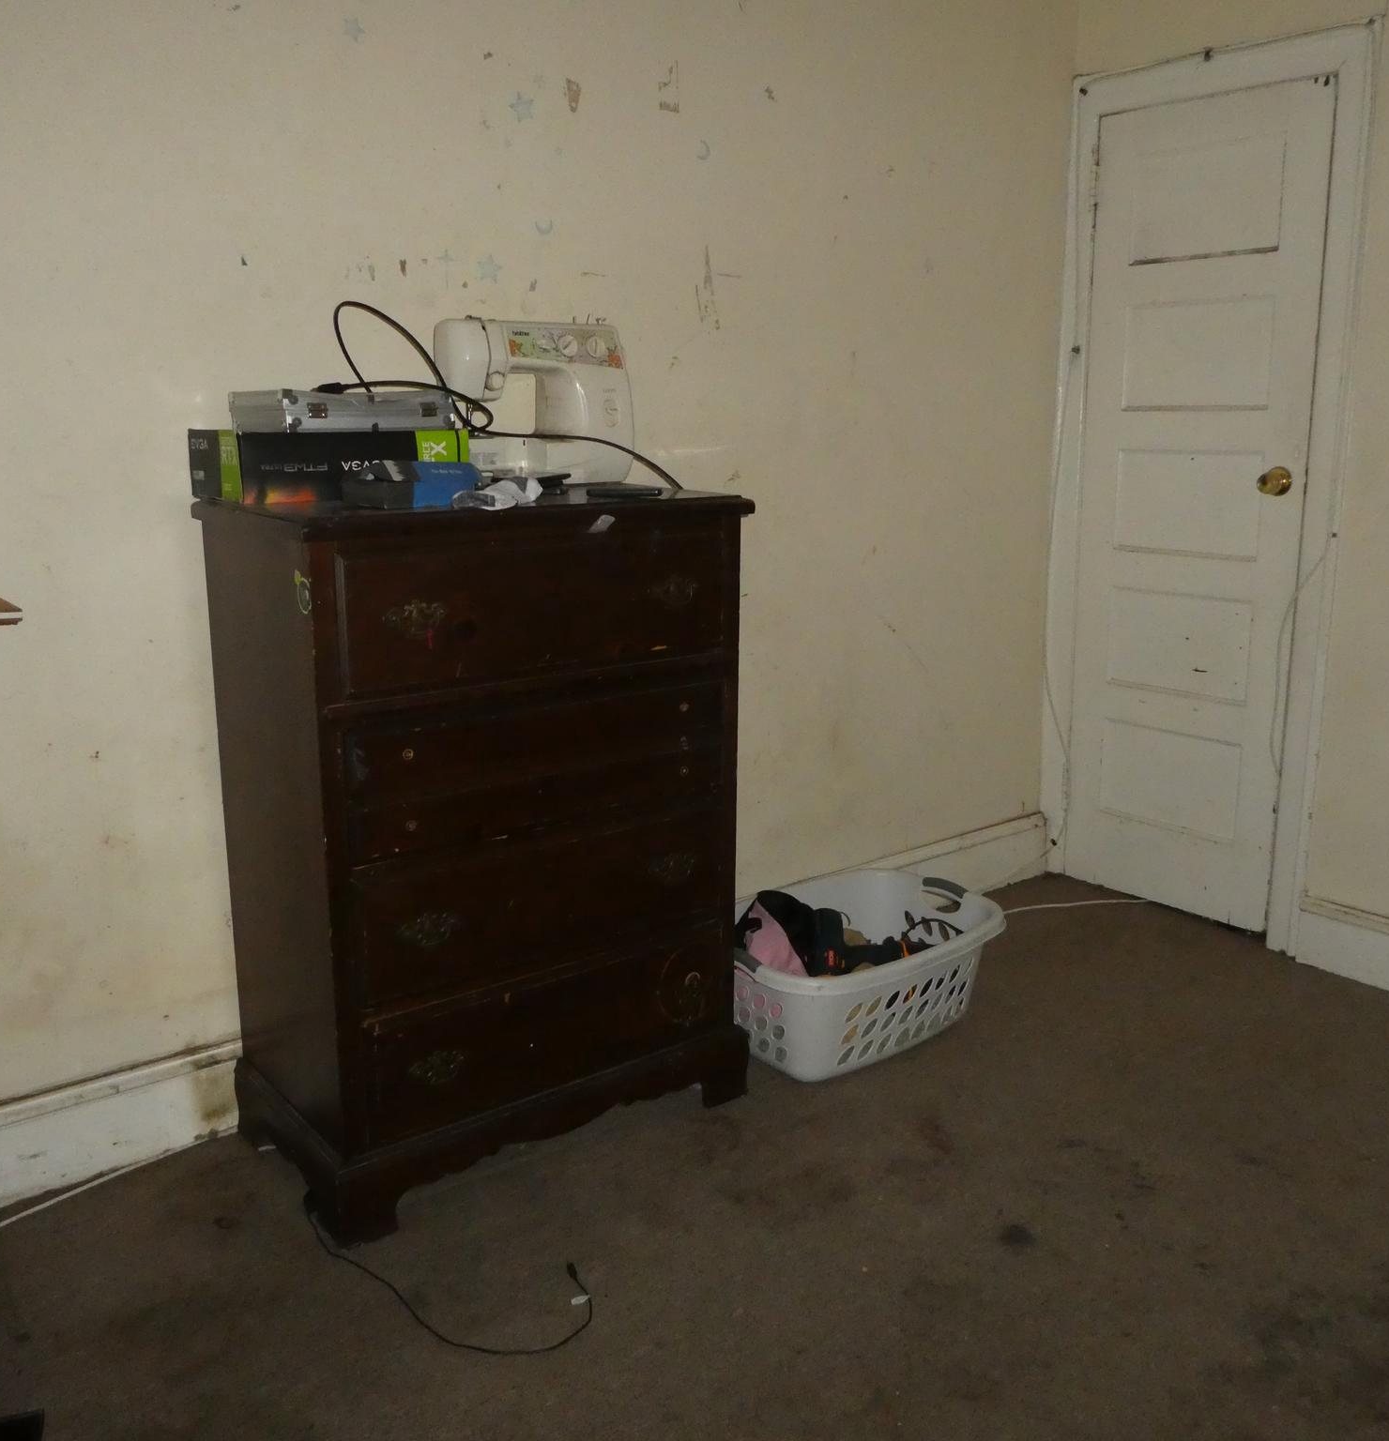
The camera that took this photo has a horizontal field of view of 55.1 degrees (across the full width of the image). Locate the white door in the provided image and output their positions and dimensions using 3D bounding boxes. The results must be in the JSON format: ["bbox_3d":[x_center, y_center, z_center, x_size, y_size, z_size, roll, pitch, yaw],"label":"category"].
[{"bbox_3d":[1.197,-0.476,3.239,0.040,1.924,0.573,-10,16,-38],"label":"white door"}]

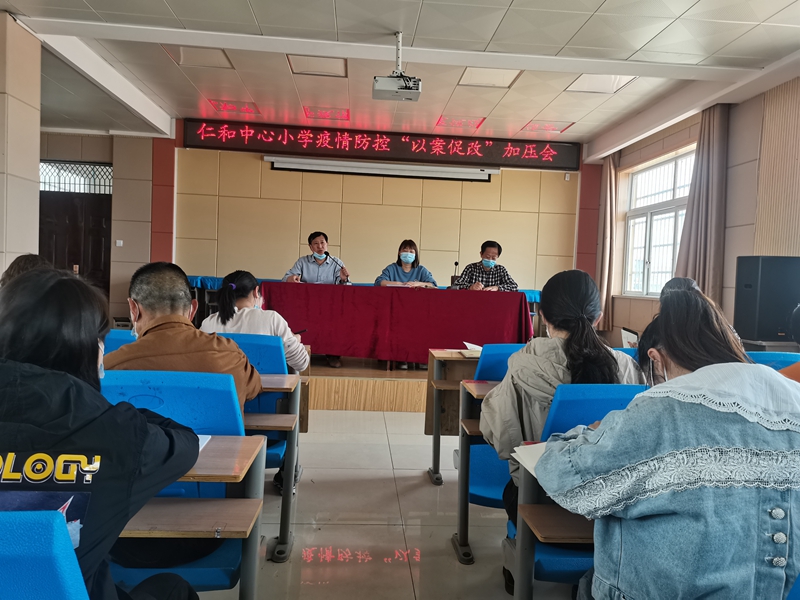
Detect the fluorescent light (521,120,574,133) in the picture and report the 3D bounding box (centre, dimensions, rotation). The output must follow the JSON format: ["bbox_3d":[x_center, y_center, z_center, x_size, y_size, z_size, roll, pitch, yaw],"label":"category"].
[{"bbox_3d":[2.023,-2.395,8.244,0.600,0.070,0.600,2,2,-4],"label":"fluorescent light"}]

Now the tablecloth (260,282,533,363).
[{"bbox_3d":[-0.050,0.217,5.798,2.480,0.680,0.590,2,2,-4],"label":"tablecloth"}]

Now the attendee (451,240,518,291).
[{"bbox_3d":[0.874,0.032,6.099,0.710,1.287,0.800,2,2,-4],"label":"attendee"}]

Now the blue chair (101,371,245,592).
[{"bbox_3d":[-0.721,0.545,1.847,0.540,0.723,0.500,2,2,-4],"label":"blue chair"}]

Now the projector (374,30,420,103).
[{"bbox_3d":[-0.016,-2.081,5.284,0.400,0.560,0.310,2,2,-4],"label":"projector"}]

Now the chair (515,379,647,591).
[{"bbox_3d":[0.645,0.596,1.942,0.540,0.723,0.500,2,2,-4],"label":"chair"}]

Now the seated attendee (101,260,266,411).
[{"bbox_3d":[-0.751,0.453,1.932,0.570,1.150,0.750,2,2,-4],"label":"seated attendee"}]

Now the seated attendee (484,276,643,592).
[{"bbox_3d":[0.536,0.501,2.013,0.550,1.180,0.780,2,2,-4],"label":"seated attendee"}]

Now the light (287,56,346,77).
[{"bbox_3d":[-0.844,-2.446,6.239,0.600,0.070,0.600,2,2,-4],"label":"light"}]

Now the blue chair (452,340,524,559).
[{"bbox_3d":[0.570,0.628,2.786,0.590,0.853,0.470,2,2,-4],"label":"blue chair"}]

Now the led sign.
[{"bbox_3d":[-0.182,-2.285,8.938,5.858,0.425,0.120,2,2,-4],"label":"led sign"}]

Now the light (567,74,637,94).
[{"bbox_3d":[2.146,-2.324,6.449,0.600,0.070,0.600,2,2,-4],"label":"light"}]

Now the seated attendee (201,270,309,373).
[{"bbox_3d":[-0.765,0.421,2.933,0.560,1.140,0.750,2,2,-4],"label":"seated attendee"}]

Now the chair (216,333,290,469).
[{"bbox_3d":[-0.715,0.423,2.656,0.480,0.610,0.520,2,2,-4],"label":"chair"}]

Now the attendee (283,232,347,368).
[{"bbox_3d":[-0.836,-0.036,5.930,0.620,1.250,0.720,2,2,-4],"label":"attendee"}]

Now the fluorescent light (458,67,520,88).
[{"bbox_3d":[0.960,-2.363,6.379,0.589,0.070,0.604,2,2,-4],"label":"fluorescent light"}]

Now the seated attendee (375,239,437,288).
[{"bbox_3d":[0.071,0.007,6.043,0.660,1.277,0.800,2,2,-4],"label":"seated attendee"}]

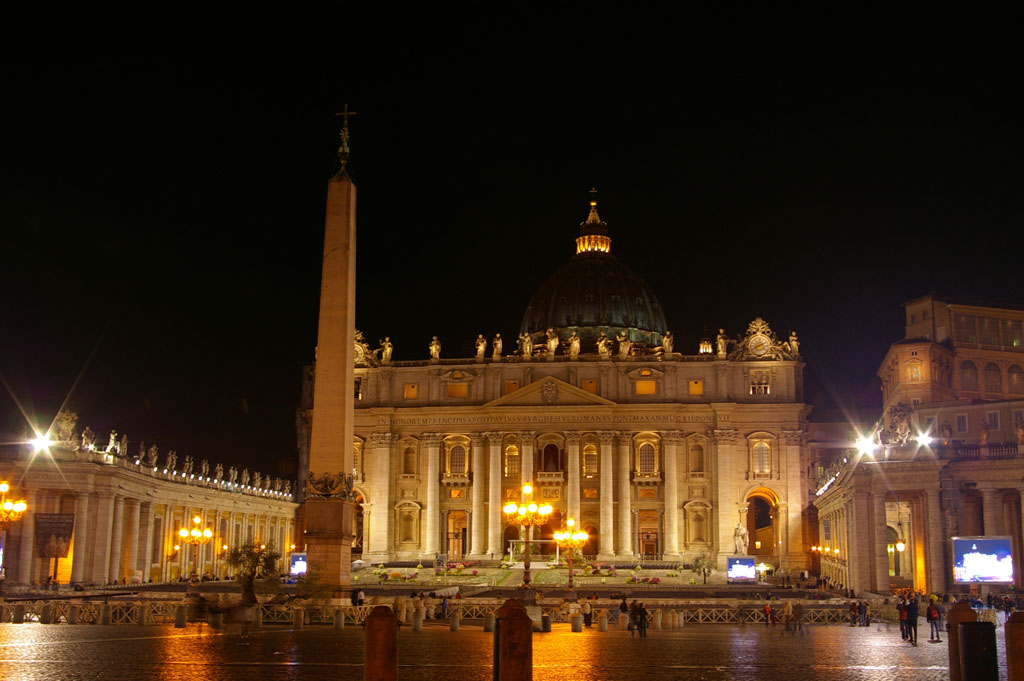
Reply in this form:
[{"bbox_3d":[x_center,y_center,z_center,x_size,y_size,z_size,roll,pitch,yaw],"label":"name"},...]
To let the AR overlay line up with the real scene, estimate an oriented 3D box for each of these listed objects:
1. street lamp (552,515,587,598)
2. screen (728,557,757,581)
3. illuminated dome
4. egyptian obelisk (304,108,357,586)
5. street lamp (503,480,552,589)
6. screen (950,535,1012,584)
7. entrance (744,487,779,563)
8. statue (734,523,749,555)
[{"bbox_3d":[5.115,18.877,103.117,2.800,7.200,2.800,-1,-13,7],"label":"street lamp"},{"bbox_3d":[38.404,38.024,199.320,5.000,4.020,0.600,-1,-13,7],"label":"screen"},{"bbox_3d":[29.372,-25.532,425.034,52.500,59.460,52.500,-1,-13,7],"label":"illuminated dome"},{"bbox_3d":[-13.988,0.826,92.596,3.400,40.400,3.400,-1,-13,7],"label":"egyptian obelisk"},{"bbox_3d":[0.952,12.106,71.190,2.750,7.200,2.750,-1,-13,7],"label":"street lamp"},{"bbox_3d":[53.103,24.763,134.358,6.350,5.300,0.600,-3,-13,14],"label":"screen"},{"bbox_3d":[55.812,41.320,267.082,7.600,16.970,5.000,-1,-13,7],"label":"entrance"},{"bbox_3d":[39.081,33.752,203.275,2.400,5.640,1.900,-1,-13,7],"label":"statue"}]

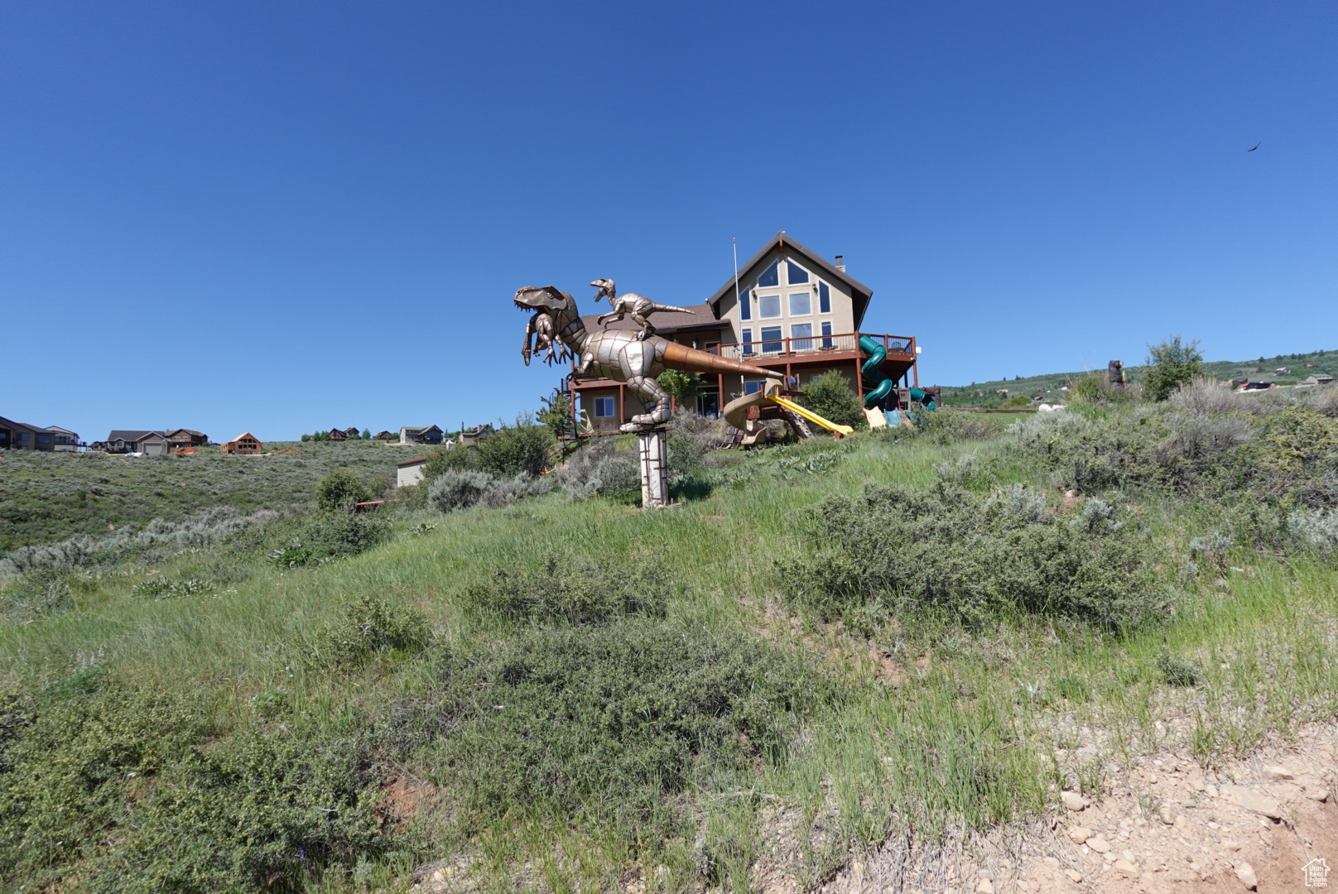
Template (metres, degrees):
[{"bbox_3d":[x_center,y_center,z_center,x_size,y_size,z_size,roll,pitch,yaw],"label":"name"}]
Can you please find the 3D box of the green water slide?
[{"bbox_3d":[12.055,-3.939,35.500,3.700,3.700,2.600,-3,-4,6],"label":"green water slide"}]

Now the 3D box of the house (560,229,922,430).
[{"bbox_3d":[4.703,-6.187,42.958,19.700,10.900,12.600,-3,-4,10],"label":"house"}]

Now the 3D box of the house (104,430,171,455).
[{"bbox_3d":[-123.850,-0.975,156.000,11.400,5.400,10.000,0,-5,-30],"label":"house"}]

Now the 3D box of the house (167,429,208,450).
[{"bbox_3d":[-183.536,-2.989,255.000,11.000,7.000,10.500,-2,-4,-9],"label":"house"}]

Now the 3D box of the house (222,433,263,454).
[{"bbox_3d":[-149.696,-1.102,235.000,11.500,7.000,10.000,-6,-6,44],"label":"house"}]

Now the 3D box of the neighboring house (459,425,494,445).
[{"bbox_3d":[-72.014,-4.493,250.000,11.500,7.000,9.500,0,-5,-37],"label":"neighboring house"}]

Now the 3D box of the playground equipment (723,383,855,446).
[{"bbox_3d":[5.363,-1.406,30.000,5.400,2.700,3.600,-3,-4,3],"label":"playground equipment"}]

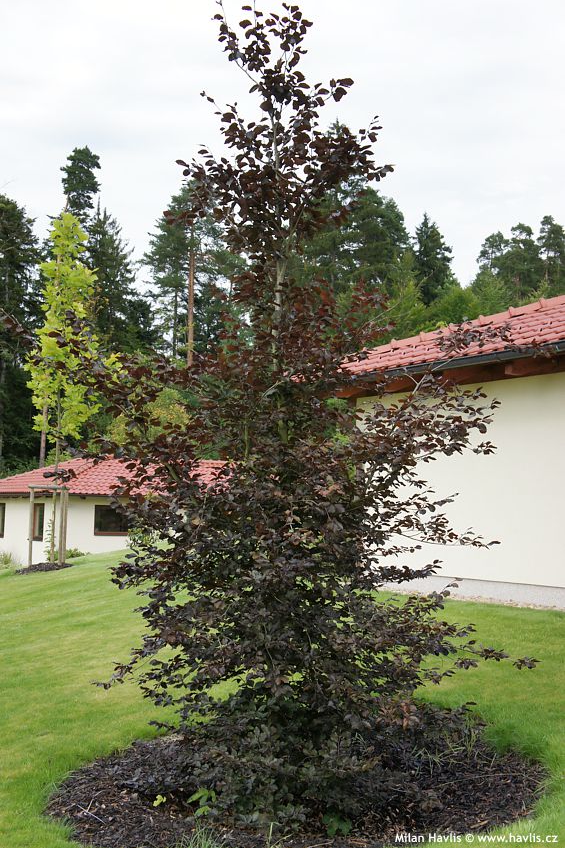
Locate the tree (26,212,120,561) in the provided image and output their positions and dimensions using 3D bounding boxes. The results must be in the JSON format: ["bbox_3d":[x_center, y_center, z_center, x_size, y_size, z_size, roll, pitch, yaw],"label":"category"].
[{"bbox_3d":[-4.060,-0.750,21.000,1.780,6.800,1.700,2,-5,-11],"label":"tree"}]

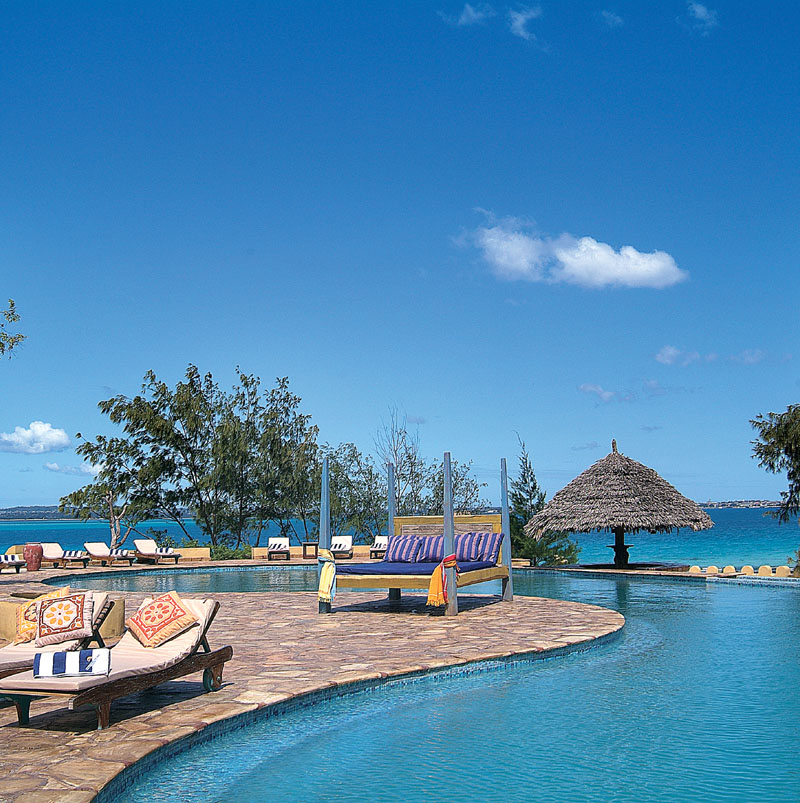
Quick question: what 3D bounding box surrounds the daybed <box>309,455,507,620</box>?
[{"bbox_3d":[0.282,1.956,14.962,2.098,2.200,2.357,-4,-7,26],"label":"daybed"}]

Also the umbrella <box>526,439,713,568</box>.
[{"bbox_3d":[5.394,2.449,24.791,4.620,3.220,4.620,-2,-6,12],"label":"umbrella"}]

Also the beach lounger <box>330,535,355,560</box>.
[{"bbox_3d":[-1.757,4.567,31.457,0.665,0.714,2.100,-1,-6,-1],"label":"beach lounger"}]

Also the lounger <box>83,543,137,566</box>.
[{"bbox_3d":[-8.307,4.375,28.762,0.665,0.714,2.100,5,-9,-44],"label":"lounger"}]

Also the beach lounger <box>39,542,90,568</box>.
[{"bbox_3d":[-9.625,4.400,28.645,0.653,0.696,2.158,5,-9,-44],"label":"beach lounger"}]

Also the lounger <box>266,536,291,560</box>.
[{"bbox_3d":[-3.727,4.552,31.036,0.665,0.714,2.100,0,-6,-6],"label":"lounger"}]

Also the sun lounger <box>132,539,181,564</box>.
[{"bbox_3d":[-7.314,4.521,30.087,0.653,0.696,2.158,4,-8,-37],"label":"sun lounger"}]

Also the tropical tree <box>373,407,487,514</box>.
[{"bbox_3d":[1.046,2.766,35.500,3.921,5.177,3.800,-1,-6,0],"label":"tropical tree"}]

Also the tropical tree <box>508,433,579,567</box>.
[{"bbox_3d":[3.658,2.518,25.914,1.778,3.388,1.778,-2,-6,8],"label":"tropical tree"}]

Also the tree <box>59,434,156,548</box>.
[{"bbox_3d":[-10.226,3.269,35.000,3.323,4.230,3.300,-1,-6,0],"label":"tree"}]

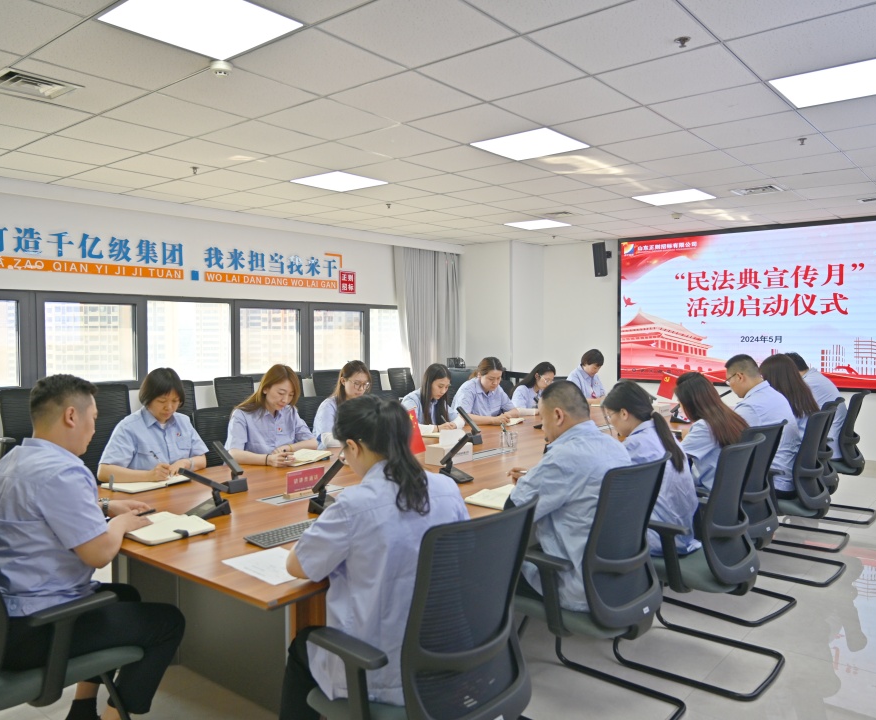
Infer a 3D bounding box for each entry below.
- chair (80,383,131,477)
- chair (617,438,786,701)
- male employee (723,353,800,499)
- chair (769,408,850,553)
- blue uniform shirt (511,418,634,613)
[{"bbox_3d":[-2.832,0.723,6.324,0.620,0.980,0.610,2,3,40],"label":"chair"},{"bbox_3d":[1.162,0.839,3.215,0.630,0.980,0.610,2,3,40],"label":"chair"},{"bbox_3d":[1.946,0.621,4.637,0.750,1.310,0.520,2,3,40],"label":"male employee"},{"bbox_3d":[2.150,0.793,4.479,0.620,0.980,0.600,2,3,40],"label":"chair"},{"bbox_3d":[0.531,0.553,2.728,0.440,0.650,0.520,2,3,40],"label":"blue uniform shirt"}]

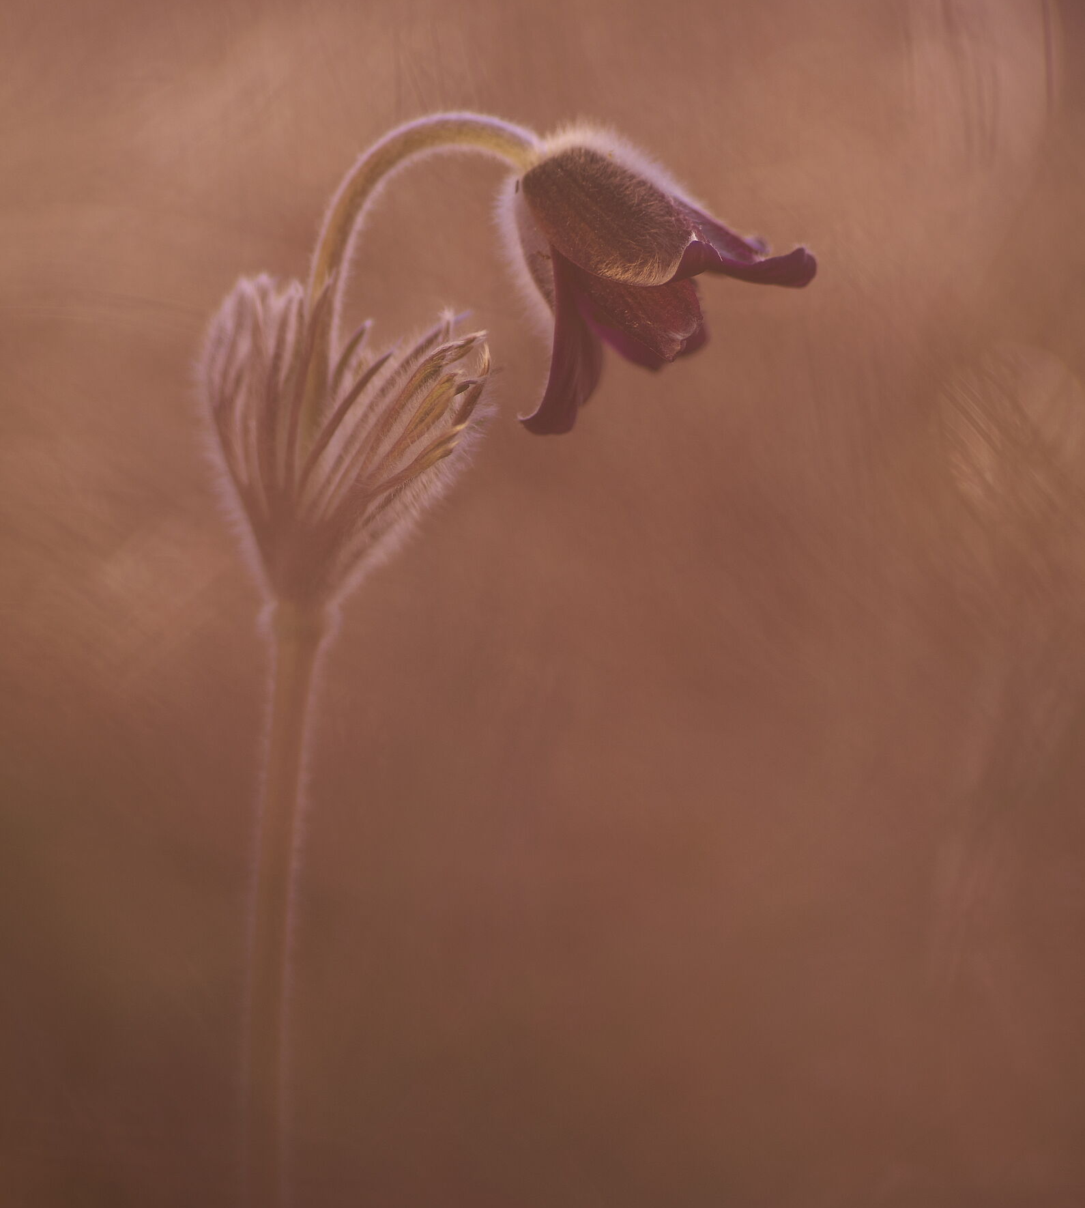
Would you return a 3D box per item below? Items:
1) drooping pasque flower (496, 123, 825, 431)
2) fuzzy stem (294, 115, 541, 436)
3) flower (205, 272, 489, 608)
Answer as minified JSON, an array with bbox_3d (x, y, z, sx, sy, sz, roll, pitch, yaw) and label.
[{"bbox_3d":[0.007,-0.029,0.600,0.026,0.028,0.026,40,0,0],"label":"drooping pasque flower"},{"bbox_3d":[-0.011,-0.029,0.600,0.021,0.029,0.005,0,3,0],"label":"fuzzy stem"},{"bbox_3d":[-0.017,-0.014,0.600,0.025,0.029,0.023,6,3,0],"label":"flower"}]

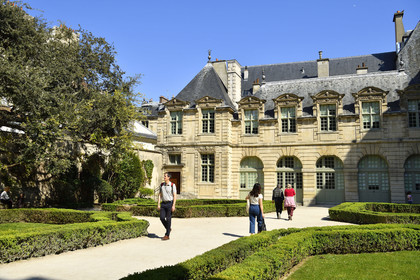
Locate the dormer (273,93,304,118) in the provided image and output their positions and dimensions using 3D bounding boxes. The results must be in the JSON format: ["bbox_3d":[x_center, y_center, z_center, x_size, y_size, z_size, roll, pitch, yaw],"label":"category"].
[{"bbox_3d":[6.310,-2.595,31.339,2.460,1.960,1.100,-2,-7,24],"label":"dormer"}]

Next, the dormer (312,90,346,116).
[{"bbox_3d":[10.330,-3.034,34.506,2.624,2.183,1.000,-2,-8,22],"label":"dormer"}]

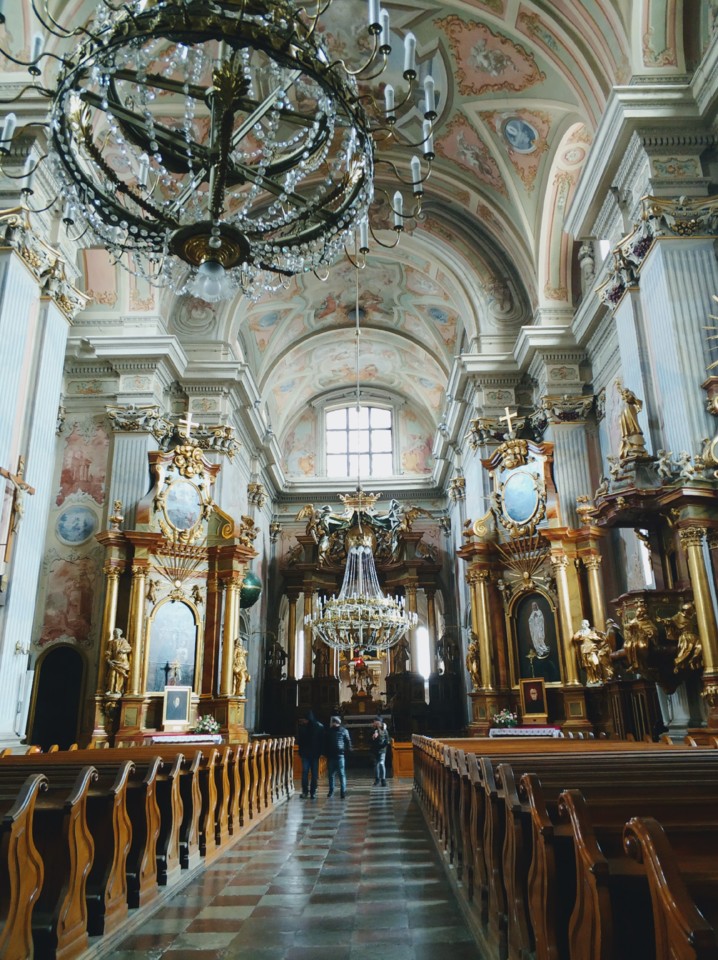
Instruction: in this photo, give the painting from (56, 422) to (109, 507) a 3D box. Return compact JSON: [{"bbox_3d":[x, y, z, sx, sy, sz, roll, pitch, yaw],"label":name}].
[{"bbox_3d":[-9.008,-0.527,24.288,1.420,2.834,0.080,-1,-18,1],"label":"painting"}]

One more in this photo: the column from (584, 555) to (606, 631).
[{"bbox_3d":[7.168,4.072,22.034,0.500,3.850,0.500,-16,-23,38],"label":"column"}]

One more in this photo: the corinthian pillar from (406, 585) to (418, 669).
[{"bbox_3d":[2.529,6.895,35.206,0.500,4.023,0.500,-1,-18,1],"label":"corinthian pillar"}]

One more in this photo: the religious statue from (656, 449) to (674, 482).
[{"bbox_3d":[5.587,-0.264,13.635,0.300,0.598,0.260,-7,-19,18],"label":"religious statue"}]

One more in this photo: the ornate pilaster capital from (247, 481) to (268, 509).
[{"bbox_3d":[-4.385,0.748,32.494,0.600,0.950,1.350,-1,-18,1],"label":"ornate pilaster capital"}]

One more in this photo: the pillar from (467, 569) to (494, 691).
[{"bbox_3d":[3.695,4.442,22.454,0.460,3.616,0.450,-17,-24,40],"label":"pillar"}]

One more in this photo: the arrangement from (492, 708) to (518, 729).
[{"bbox_3d":[4.112,6.694,20.993,0.620,0.550,0.500,-17,-24,40],"label":"arrangement"}]

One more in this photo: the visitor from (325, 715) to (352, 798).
[{"bbox_3d":[-0.477,6.353,17.209,0.550,1.780,0.400,3,-19,-10],"label":"visitor"}]

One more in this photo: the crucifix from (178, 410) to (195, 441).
[{"bbox_3d":[-5.862,-1.847,25.754,0.720,1.080,0.120,13,-23,-36],"label":"crucifix"}]

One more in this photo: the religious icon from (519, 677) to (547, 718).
[{"bbox_3d":[4.835,6.026,20.725,0.760,1.011,0.080,-17,-24,40],"label":"religious icon"}]

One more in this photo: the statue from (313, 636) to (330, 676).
[{"bbox_3d":[-1.780,8.369,35.491,0.800,1.950,0.650,-1,-18,0],"label":"statue"}]

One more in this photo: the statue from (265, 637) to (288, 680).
[{"bbox_3d":[-3.866,8.502,35.478,0.950,1.950,0.650,3,-19,-10],"label":"statue"}]

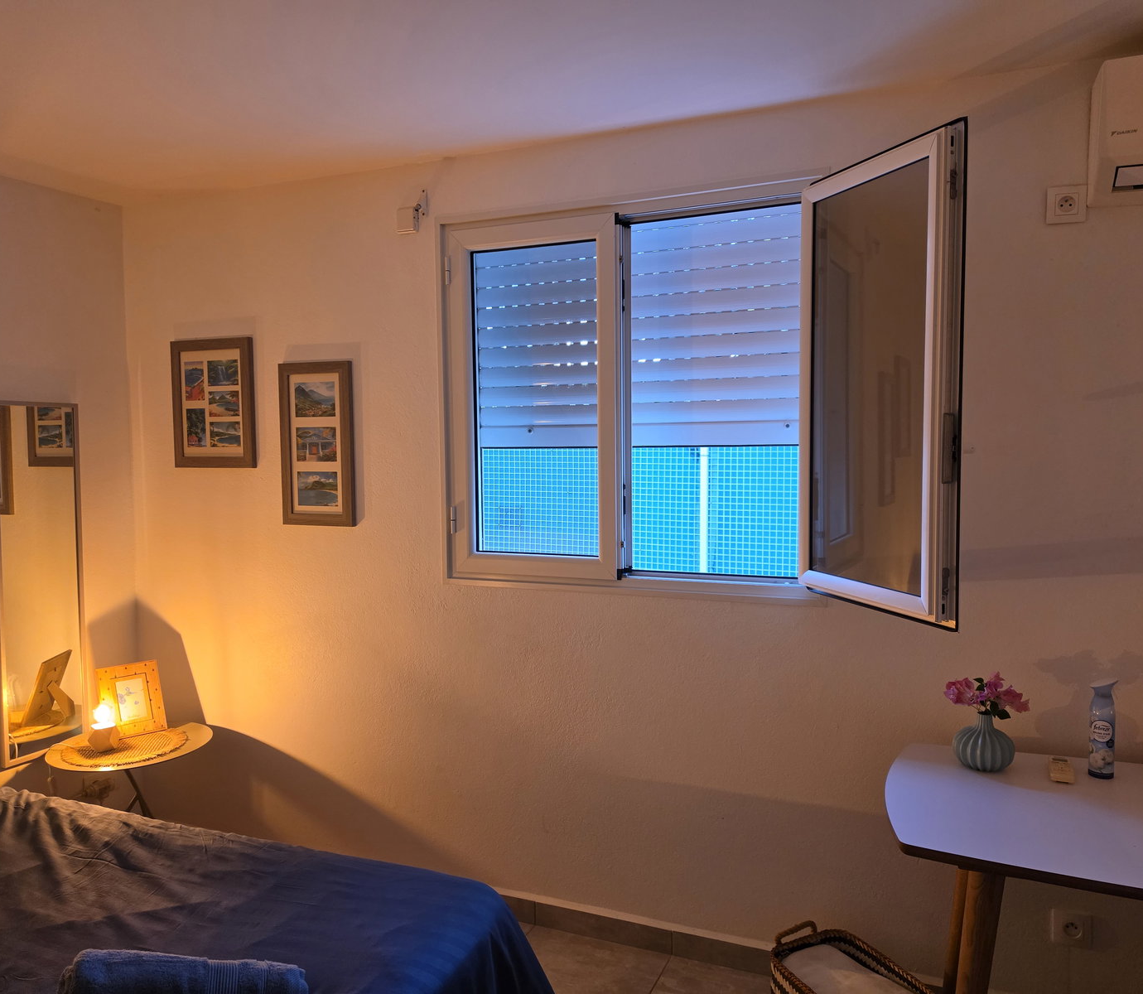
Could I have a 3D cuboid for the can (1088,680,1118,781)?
[{"bbox_3d":[1.216,0.531,2.015,0.054,0.218,0.056,1,3,37],"label":"can"}]

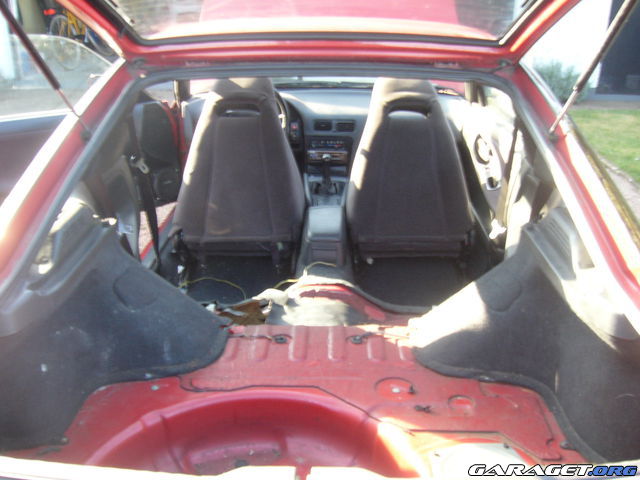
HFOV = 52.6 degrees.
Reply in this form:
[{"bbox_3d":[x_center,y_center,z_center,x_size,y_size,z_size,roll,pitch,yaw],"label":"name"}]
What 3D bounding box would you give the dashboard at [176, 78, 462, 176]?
[{"bbox_3d":[0.032,-0.541,3.277,1.380,0.410,0.450,1,20,1],"label":"dashboard"}]

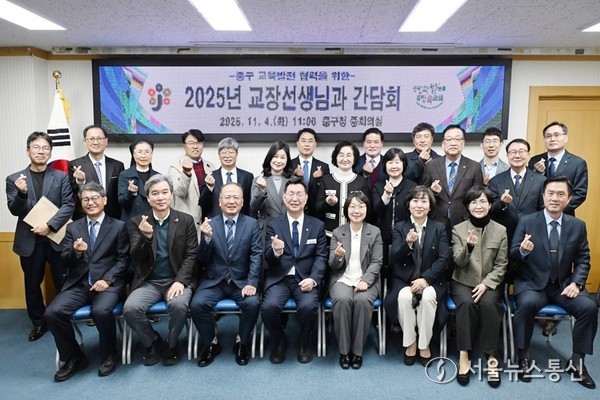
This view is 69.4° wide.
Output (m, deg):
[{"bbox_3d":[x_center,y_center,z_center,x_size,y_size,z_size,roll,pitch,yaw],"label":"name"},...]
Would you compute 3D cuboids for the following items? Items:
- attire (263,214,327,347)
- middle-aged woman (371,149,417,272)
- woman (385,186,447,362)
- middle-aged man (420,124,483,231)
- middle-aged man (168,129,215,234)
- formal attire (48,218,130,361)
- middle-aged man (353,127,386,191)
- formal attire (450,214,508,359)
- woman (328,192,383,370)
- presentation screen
[{"bbox_3d":[-0.041,0.581,3.255,0.500,0.960,0.640,0,6,0],"label":"attire"},{"bbox_3d":[0.814,0.350,3.715,0.443,1.606,0.355,1,6,9],"label":"middle-aged woman"},{"bbox_3d":[0.861,0.510,3.257,0.480,1.240,0.680,1,6,8],"label":"woman"},{"bbox_3d":[1.350,0.248,3.822,0.560,1.760,0.380,1,6,14],"label":"middle-aged man"},{"bbox_3d":[-1.020,0.224,4.122,0.520,1.750,0.380,-2,6,-21],"label":"middle-aged man"},{"bbox_3d":[-1.516,0.589,3.135,0.550,0.950,0.660,-2,7,-14],"label":"formal attire"},{"bbox_3d":[0.660,0.220,4.161,0.500,1.750,0.360,1,6,7],"label":"middle-aged man"},{"bbox_3d":[1.349,0.610,3.275,0.443,0.916,0.670,2,6,20],"label":"formal attire"},{"bbox_3d":[0.410,0.569,3.271,0.440,1.230,0.660,0,6,2],"label":"woman"},{"bbox_3d":[0.024,-0.961,4.180,4.000,0.790,0.100,0,6,1],"label":"presentation screen"}]

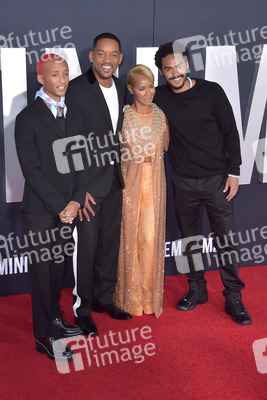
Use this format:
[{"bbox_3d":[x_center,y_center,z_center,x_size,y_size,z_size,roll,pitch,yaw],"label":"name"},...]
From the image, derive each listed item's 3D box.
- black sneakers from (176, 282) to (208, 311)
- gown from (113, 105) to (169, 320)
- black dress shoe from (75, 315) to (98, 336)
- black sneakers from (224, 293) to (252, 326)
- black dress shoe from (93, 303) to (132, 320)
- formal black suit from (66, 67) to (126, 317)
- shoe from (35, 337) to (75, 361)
[{"bbox_3d":[0.429,0.679,4.477,0.110,0.160,0.285,14,20,42],"label":"black sneakers"},{"bbox_3d":[0.047,0.076,4.144,0.380,1.420,0.310,-1,15,-8],"label":"gown"},{"bbox_3d":[-0.311,0.777,4.075,0.105,0.120,0.295,-6,16,-24],"label":"black dress shoe"},{"bbox_3d":[0.734,0.730,4.298,0.110,0.160,0.285,-6,16,-23],"label":"black sneakers"},{"bbox_3d":[-0.144,0.735,4.327,0.305,0.115,0.108,11,18,34],"label":"black dress shoe"},{"bbox_3d":[-0.241,-0.003,4.015,0.510,1.600,0.350,-9,18,-32],"label":"formal black suit"},{"bbox_3d":[-0.471,0.864,3.750,0.295,0.115,0.112,13,19,38],"label":"shoe"}]

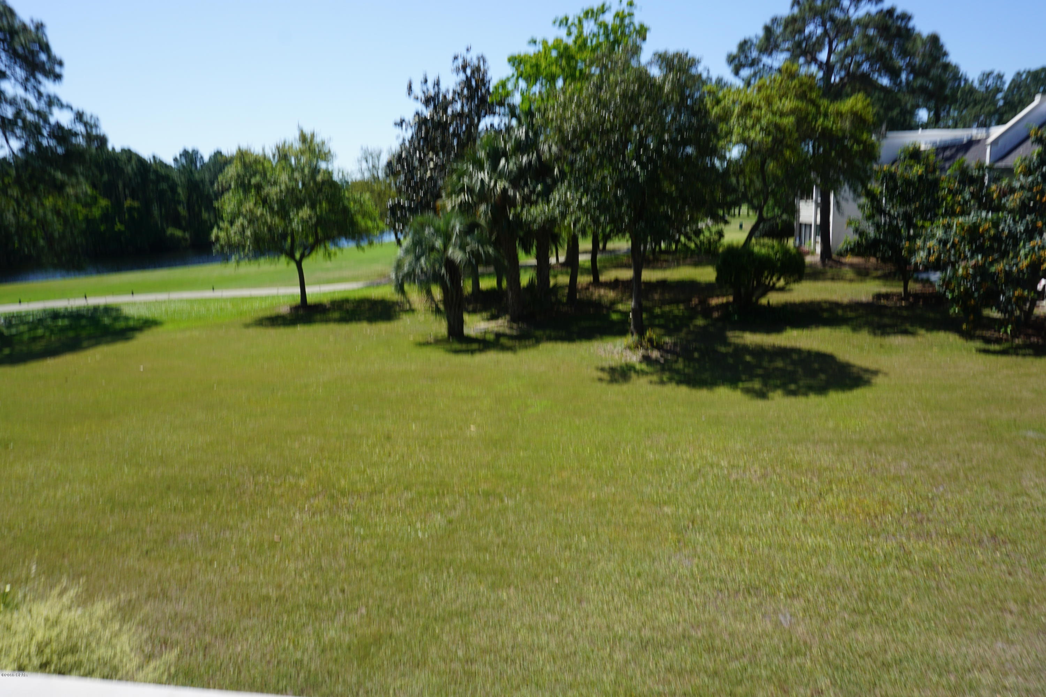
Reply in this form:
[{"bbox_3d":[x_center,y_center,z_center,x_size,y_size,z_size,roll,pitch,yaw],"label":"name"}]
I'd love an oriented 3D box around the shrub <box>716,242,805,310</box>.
[{"bbox_3d":[8.942,-2.820,26.261,3.390,2.470,3.220,-3,12,0],"label":"shrub"}]

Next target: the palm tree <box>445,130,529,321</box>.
[{"bbox_3d":[-1.012,-4.471,25.992,3.470,6.970,3.470,-3,12,0],"label":"palm tree"}]

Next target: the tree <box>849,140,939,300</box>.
[{"bbox_3d":[13.900,-4.642,25.846,3.740,5.620,3.740,-3,12,0],"label":"tree"}]

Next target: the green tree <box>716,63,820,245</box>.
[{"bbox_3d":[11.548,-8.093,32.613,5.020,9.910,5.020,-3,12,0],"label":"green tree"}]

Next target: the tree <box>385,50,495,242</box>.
[{"bbox_3d":[-3.863,-8.551,34.745,5.850,11.760,5.850,-3,12,0],"label":"tree"}]

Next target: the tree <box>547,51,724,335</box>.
[{"bbox_3d":[3.445,-4.459,21.025,5.320,8.430,5.320,-3,12,0],"label":"tree"}]

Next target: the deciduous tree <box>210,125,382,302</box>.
[{"bbox_3d":[-11.024,-6.248,33.929,8.050,8.420,8.050,-3,12,0],"label":"deciduous tree"}]

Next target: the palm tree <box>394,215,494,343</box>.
[{"bbox_3d":[-2.532,-2.371,23.158,3.380,4.190,3.380,-3,12,0],"label":"palm tree"}]

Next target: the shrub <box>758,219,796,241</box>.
[{"bbox_3d":[20.770,-9.618,56.983,3.420,1.980,3.070,-3,12,0],"label":"shrub"}]

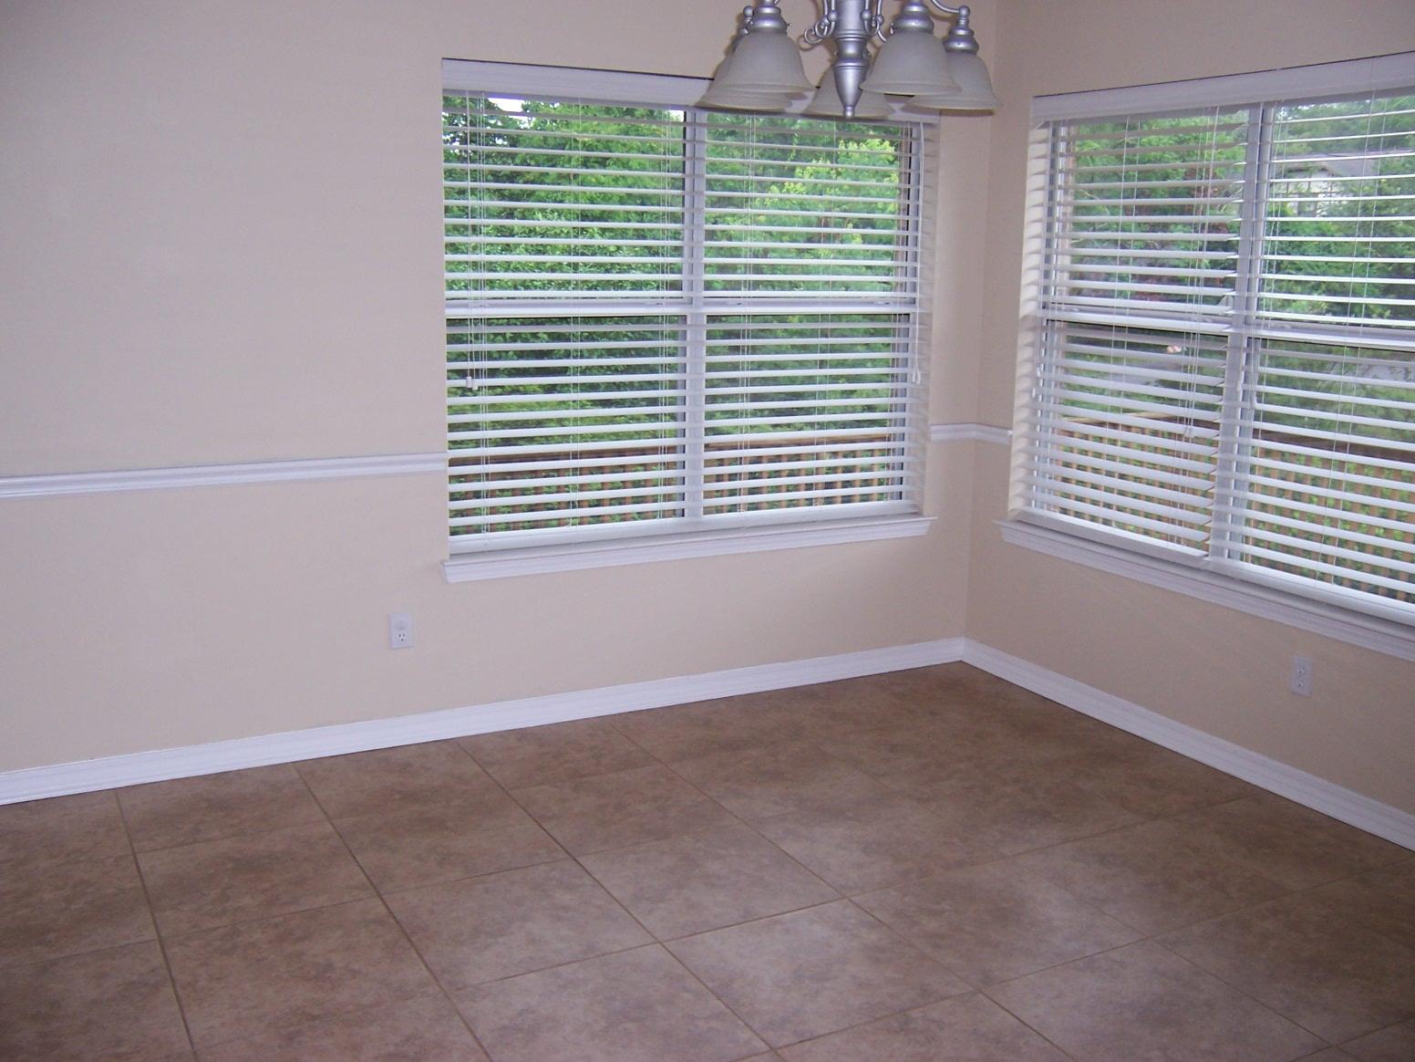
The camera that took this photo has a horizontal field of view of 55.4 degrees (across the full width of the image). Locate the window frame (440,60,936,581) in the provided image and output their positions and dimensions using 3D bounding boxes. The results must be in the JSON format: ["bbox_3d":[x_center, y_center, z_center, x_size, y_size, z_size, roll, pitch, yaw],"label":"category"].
[{"bbox_3d":[-0.015,-0.705,4.575,1.816,1.423,0.060,-5,13,-28],"label":"window frame"}]

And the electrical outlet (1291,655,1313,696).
[{"bbox_3d":[1.713,0.419,3.890,0.009,0.115,0.071,-5,13,-28],"label":"electrical outlet"}]

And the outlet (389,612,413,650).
[{"bbox_3d":[-0.950,0.311,4.195,0.071,0.115,0.009,-5,13,-28],"label":"outlet"}]

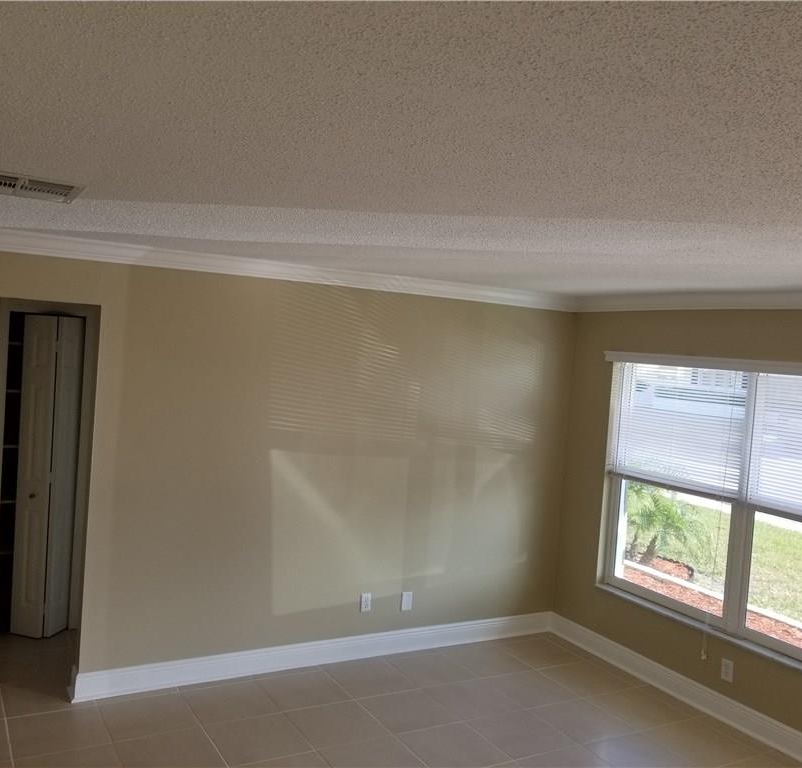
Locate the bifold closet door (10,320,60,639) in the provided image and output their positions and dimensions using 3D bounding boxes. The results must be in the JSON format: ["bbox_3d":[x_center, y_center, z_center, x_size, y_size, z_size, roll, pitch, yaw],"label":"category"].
[{"bbox_3d":[-2.302,0.588,4.855,0.230,2.015,0.035,4,2,11],"label":"bifold closet door"}]

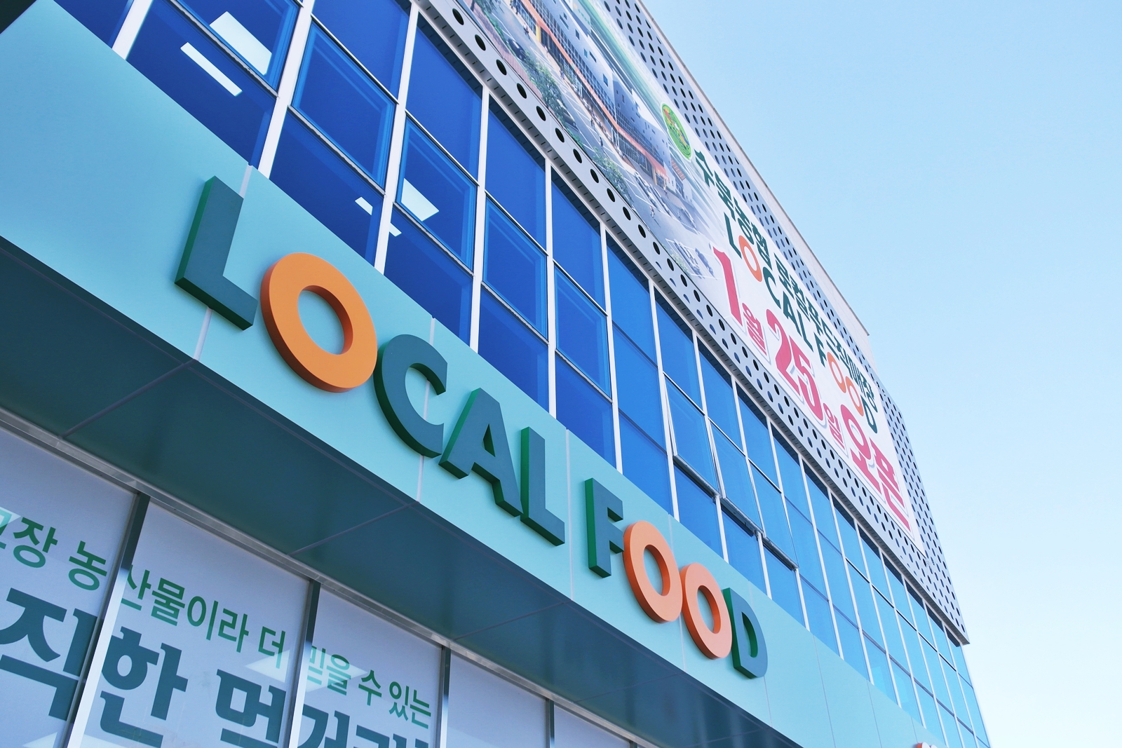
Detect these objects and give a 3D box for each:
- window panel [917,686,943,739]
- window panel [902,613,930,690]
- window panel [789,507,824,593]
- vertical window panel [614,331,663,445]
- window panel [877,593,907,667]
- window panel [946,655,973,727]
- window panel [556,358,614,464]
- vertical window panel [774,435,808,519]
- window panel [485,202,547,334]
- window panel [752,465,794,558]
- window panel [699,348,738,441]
[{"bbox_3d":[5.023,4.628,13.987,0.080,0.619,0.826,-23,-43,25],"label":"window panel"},{"bbox_3d":[5.058,3.997,14.662,0.075,0.854,0.863,-23,-43,25],"label":"window panel"},{"bbox_3d":[2.860,2.034,11.969,0.080,0.902,0.826,-23,-43,25],"label":"window panel"},{"bbox_3d":[0.728,0.117,9.523,0.075,0.854,0.863,-23,-43,25],"label":"vertical window panel"},{"bbox_3d":[4.517,3.512,14.020,0.075,0.854,0.863,-23,-43,25],"label":"window panel"},{"bbox_3d":[6.073,4.912,15.786,0.080,0.902,0.826,-23,-43,25],"label":"window panel"},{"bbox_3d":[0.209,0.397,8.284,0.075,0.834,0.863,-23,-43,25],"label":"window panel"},{"bbox_3d":[2.836,1.264,12.569,0.080,0.860,0.826,-23,-43,25],"label":"vertical window panel"},{"bbox_3d":[-0.355,-0.853,8.238,0.075,0.854,0.863,-23,-43,25],"label":"window panel"},{"bbox_3d":[2.371,1.563,11.422,0.070,0.960,0.892,-26,-44,23],"label":"window panel"},{"bbox_3d":[1.764,0.275,11.320,0.080,0.936,0.826,-23,-43,25],"label":"window panel"}]

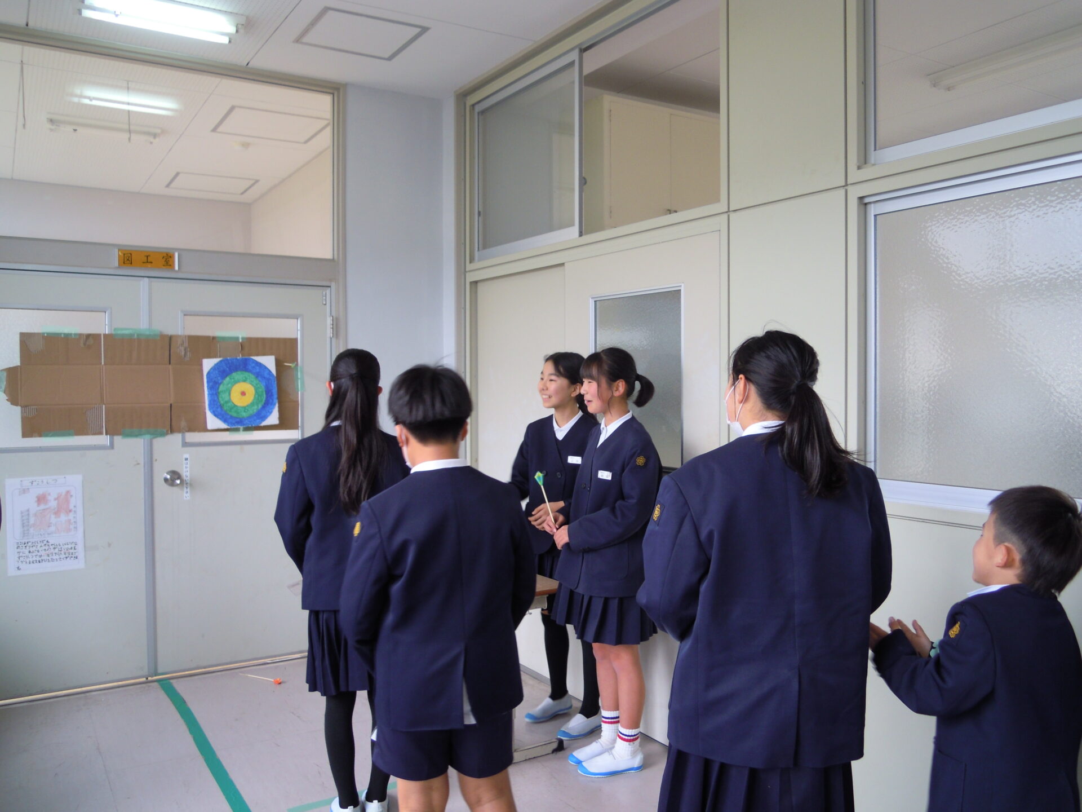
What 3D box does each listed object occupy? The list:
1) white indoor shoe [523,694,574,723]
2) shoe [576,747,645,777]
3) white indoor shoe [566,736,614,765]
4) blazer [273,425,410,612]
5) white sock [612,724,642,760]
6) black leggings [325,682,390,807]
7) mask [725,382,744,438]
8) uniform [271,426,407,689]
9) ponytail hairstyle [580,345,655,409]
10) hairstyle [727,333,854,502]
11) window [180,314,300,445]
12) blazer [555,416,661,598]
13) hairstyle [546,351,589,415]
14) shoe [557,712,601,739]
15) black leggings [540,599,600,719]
[{"bbox_3d":[0.031,1.254,3.680,0.230,0.072,0.088,-2,2,-34],"label":"white indoor shoe"},{"bbox_3d":[0.253,1.267,3.149,0.243,0.082,0.090,-1,2,-9],"label":"shoe"},{"bbox_3d":[0.219,1.264,3.248,0.240,0.082,0.090,-1,2,-17],"label":"white indoor shoe"},{"bbox_3d":[-0.603,0.345,2.803,0.450,0.580,0.290,-1,2,-25],"label":"blazer"},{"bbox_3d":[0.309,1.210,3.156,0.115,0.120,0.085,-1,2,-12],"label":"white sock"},{"bbox_3d":[-0.590,1.101,2.860,0.225,0.420,0.150,-1,2,-25],"label":"black leggings"},{"bbox_3d":[0.436,0.011,1.815,0.135,0.125,0.110,-1,2,-28],"label":"mask"},{"bbox_3d":[-0.631,0.496,2.860,0.460,0.850,0.300,-1,2,-25],"label":"uniform"},{"bbox_3d":[0.281,-0.099,3.183,0.255,0.225,0.170,-1,2,-18],"label":"ponytail hairstyle"},{"bbox_3d":[0.487,0.015,1.718,0.175,0.325,0.255,-1,2,-28],"label":"hairstyle"},{"bbox_3d":[-1.477,-0.131,4.357,0.590,0.640,0.040,-2,2,-33],"label":"window"},{"bbox_3d":[0.247,0.343,3.193,0.300,0.630,0.420,-1,2,-25],"label":"blazer"},{"bbox_3d":[0.137,-0.092,3.589,0.230,0.260,0.175,-2,2,-38],"label":"hairstyle"},{"bbox_3d":[0.164,1.255,3.507,0.240,0.082,0.090,-2,2,-42],"label":"shoe"},{"bbox_3d":[0.123,1.016,3.584,0.160,0.450,0.300,-2,2,-33],"label":"black leggings"}]

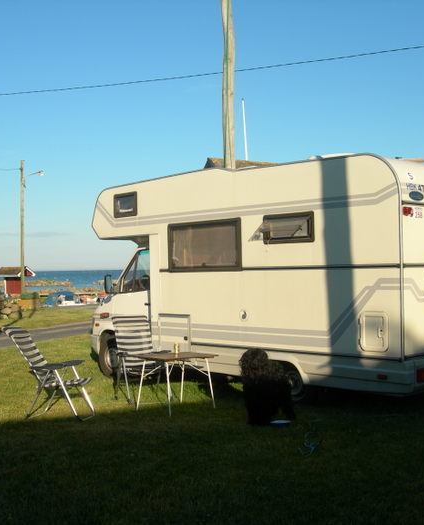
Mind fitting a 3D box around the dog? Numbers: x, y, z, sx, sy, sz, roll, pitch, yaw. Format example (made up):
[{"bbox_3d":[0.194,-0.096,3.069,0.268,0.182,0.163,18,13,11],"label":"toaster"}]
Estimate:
[{"bbox_3d":[0.579,1.265,8.083,0.320,0.760,0.680,-1,-1,40],"label":"dog"}]

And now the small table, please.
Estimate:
[{"bbox_3d":[-0.425,1.352,8.742,0.740,0.630,0.620,-1,-1,-43],"label":"small table"}]

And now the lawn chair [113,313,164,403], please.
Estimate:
[{"bbox_3d":[-0.899,1.165,9.524,0.580,1.030,0.720,-1,0,-29],"label":"lawn chair"}]

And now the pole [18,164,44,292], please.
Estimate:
[{"bbox_3d":[-11.089,-1.994,47.029,1.600,8.400,0.350,-1,0,0],"label":"pole"}]

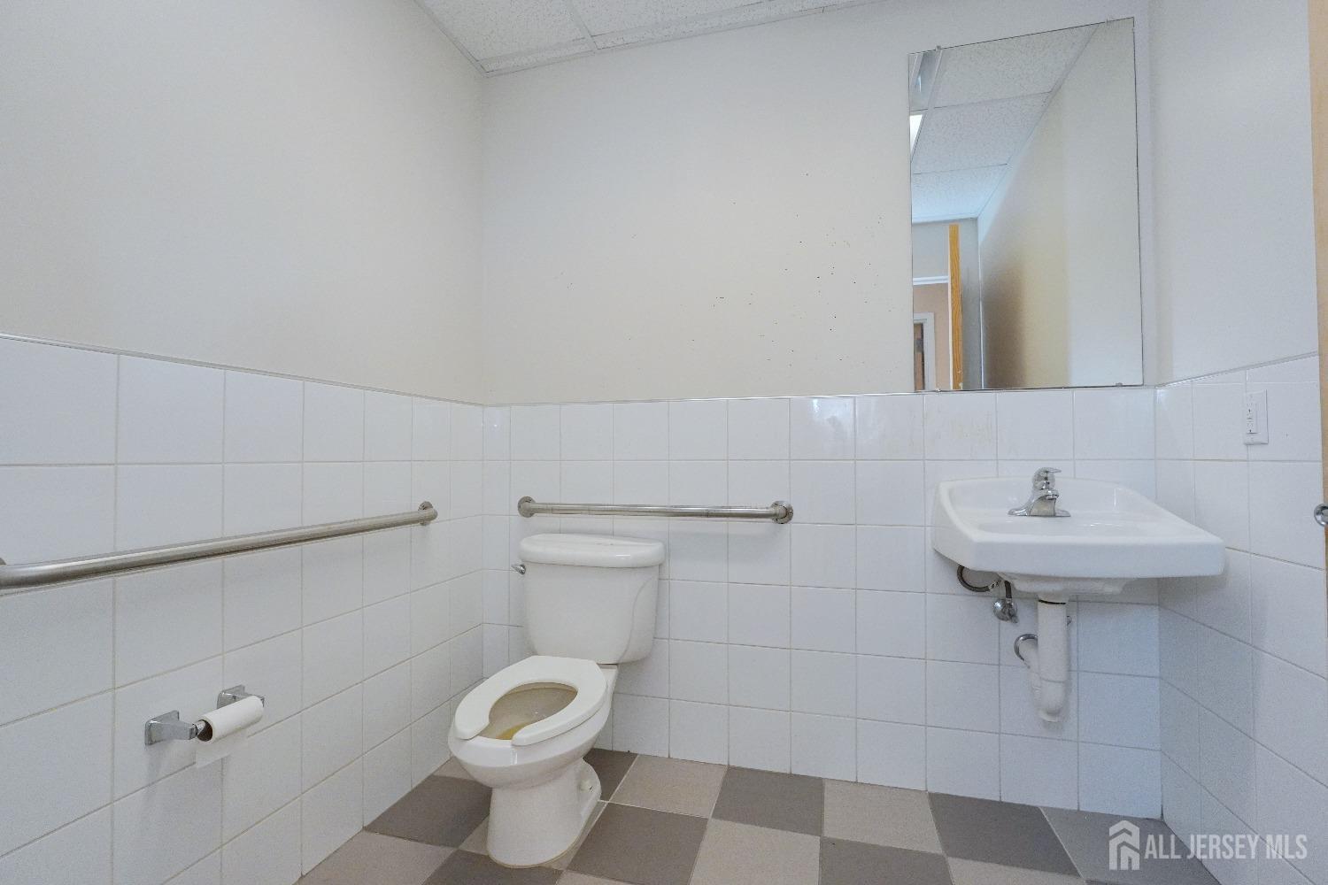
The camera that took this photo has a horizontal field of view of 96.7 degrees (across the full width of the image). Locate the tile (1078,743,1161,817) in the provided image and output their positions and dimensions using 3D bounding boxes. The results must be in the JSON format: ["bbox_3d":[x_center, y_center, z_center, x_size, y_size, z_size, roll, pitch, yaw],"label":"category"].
[{"bbox_3d":[1.301,0.966,1.685,0.201,0.194,0.010,0,-1,15],"label":"tile"}]

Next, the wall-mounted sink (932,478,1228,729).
[{"bbox_3d":[1.004,0.400,1.528,0.510,0.605,0.450,0,-1,15],"label":"wall-mounted sink"}]

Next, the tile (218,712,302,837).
[{"bbox_3d":[-0.921,0.760,1.356,0.010,0.200,0.200,0,-1,15],"label":"tile"}]

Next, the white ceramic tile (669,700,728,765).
[{"bbox_3d":[0.120,0.972,1.984,0.199,0.193,0.010,-1,-1,15],"label":"white ceramic tile"}]

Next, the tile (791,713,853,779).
[{"bbox_3d":[0.511,0.968,1.881,0.199,0.193,0.010,-1,-1,15],"label":"tile"}]

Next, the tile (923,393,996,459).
[{"bbox_3d":[0.900,-0.046,1.797,0.200,0.200,0.010,-1,-1,15],"label":"tile"}]

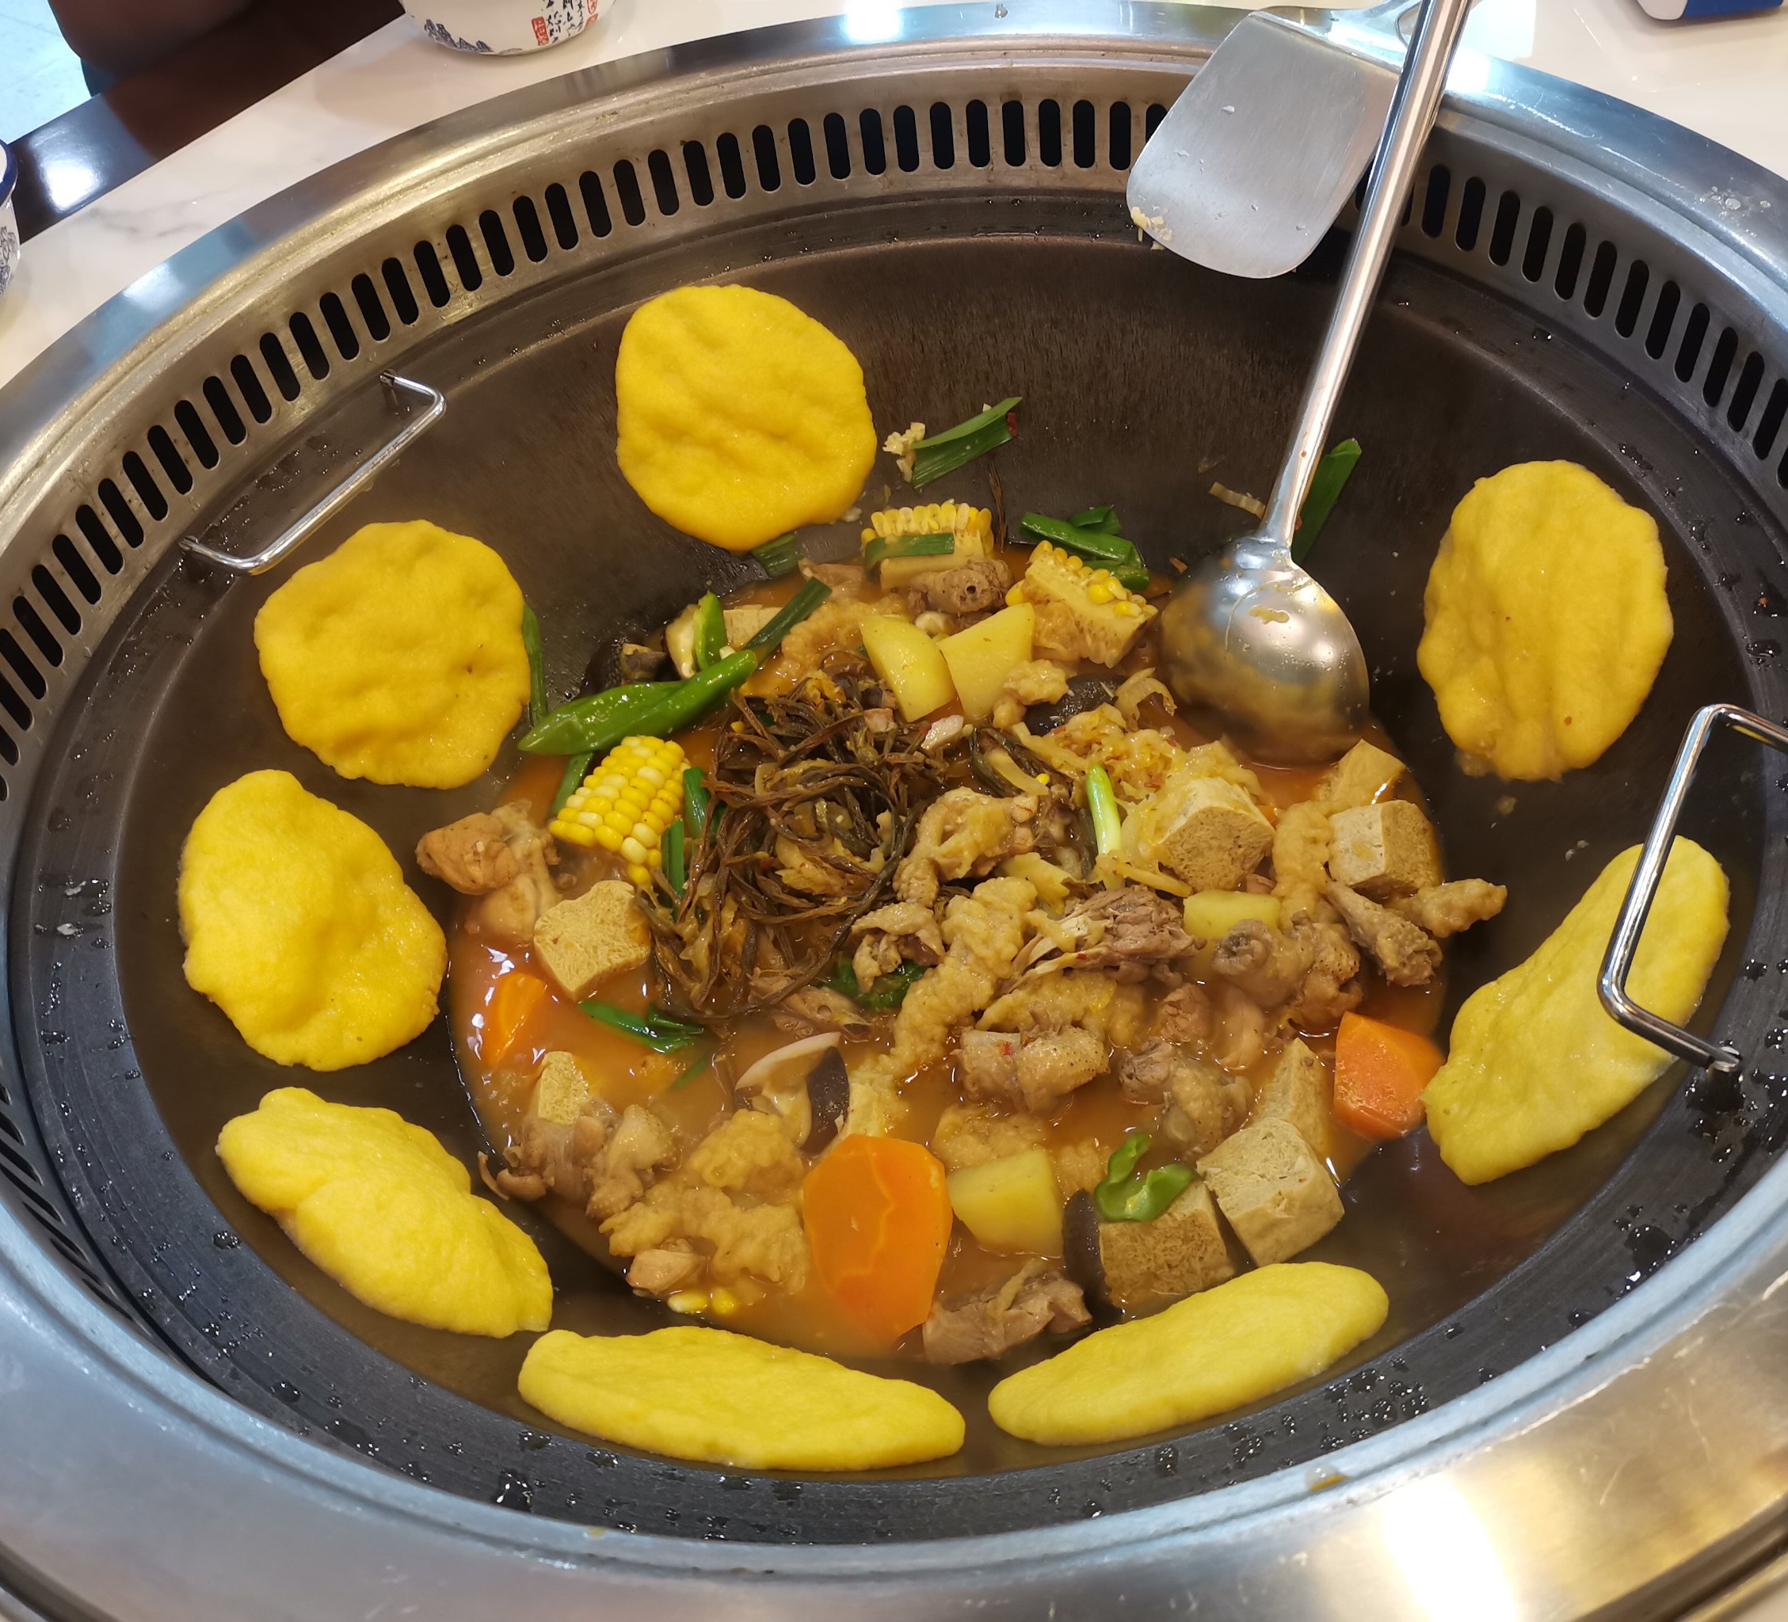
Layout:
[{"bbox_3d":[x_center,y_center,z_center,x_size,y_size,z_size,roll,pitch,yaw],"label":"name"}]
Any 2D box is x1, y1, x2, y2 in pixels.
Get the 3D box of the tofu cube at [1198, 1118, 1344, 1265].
[{"bbox_3d":[0.133,0.134,0.574,0.034,0.031,0.031,-30,36,0],"label":"tofu cube"}]

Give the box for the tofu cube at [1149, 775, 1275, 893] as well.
[{"bbox_3d":[0.129,0.007,0.661,0.034,0.029,0.027,25,30,-28],"label":"tofu cube"}]

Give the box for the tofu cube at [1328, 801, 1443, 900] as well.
[{"bbox_3d":[0.198,0.015,0.660,0.029,0.029,0.031,5,78,-32],"label":"tofu cube"}]

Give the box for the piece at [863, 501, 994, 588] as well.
[{"bbox_3d":[0.017,-0.130,0.810,0.062,0.028,0.044,-5,95,2],"label":"piece"}]

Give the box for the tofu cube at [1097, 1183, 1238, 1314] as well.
[{"bbox_3d":[0.094,0.151,0.569,0.038,0.033,0.031,-16,87,11],"label":"tofu cube"}]

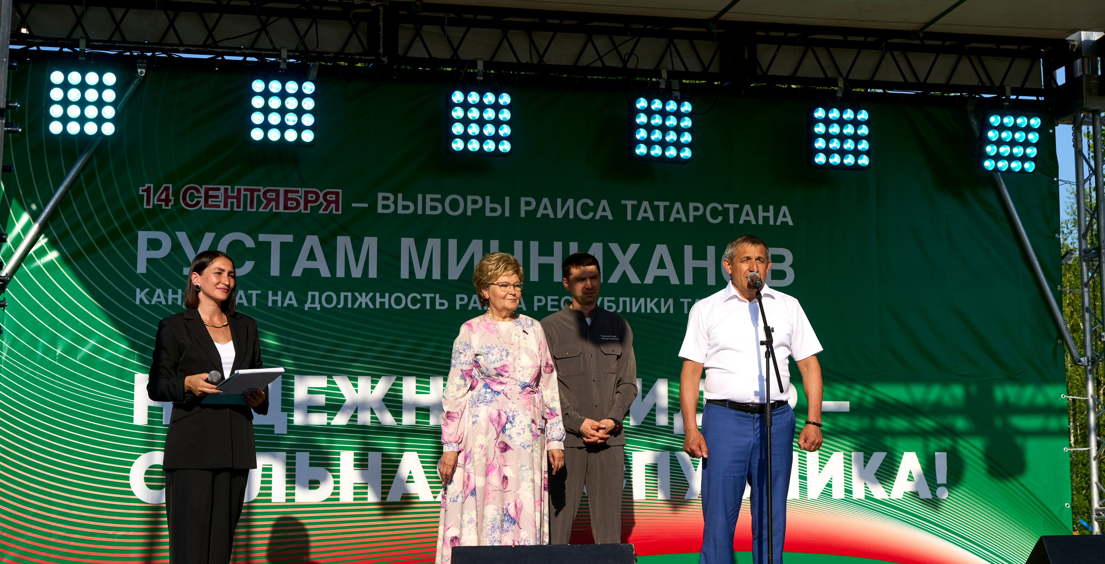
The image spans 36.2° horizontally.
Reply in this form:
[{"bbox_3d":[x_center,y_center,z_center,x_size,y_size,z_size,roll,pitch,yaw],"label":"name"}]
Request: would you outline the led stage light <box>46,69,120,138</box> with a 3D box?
[{"bbox_3d":[-2.402,-0.900,8.651,0.338,0.338,0.145,1,-4,-12],"label":"led stage light"}]

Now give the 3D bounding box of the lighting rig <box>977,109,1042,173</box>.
[{"bbox_3d":[2.626,-0.807,9.760,0.338,0.338,0.145,1,11,-12],"label":"lighting rig"}]

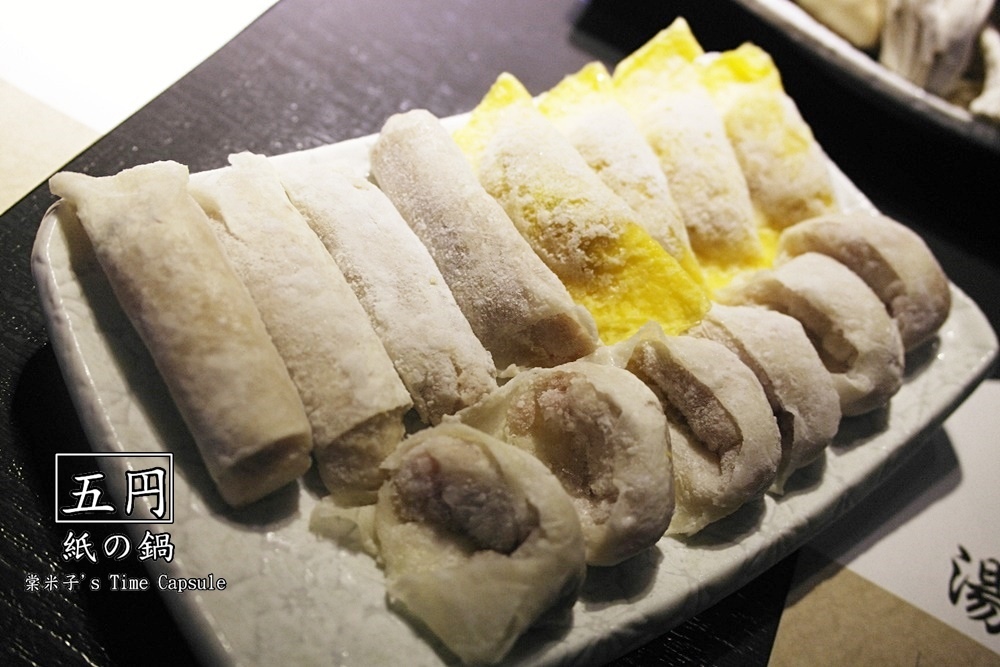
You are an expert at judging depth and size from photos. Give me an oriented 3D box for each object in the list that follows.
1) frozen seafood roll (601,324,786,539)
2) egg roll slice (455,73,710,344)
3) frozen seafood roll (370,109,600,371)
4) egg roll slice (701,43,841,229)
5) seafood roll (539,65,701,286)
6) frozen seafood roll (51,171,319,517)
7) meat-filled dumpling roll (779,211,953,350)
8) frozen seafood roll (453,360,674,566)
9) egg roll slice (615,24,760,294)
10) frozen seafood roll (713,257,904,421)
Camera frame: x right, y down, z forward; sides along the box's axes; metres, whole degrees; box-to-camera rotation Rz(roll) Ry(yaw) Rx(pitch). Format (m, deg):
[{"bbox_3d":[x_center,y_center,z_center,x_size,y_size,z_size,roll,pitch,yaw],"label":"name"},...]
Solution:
[{"bbox_3d":[0.049,0.022,0.246,0.030,0.032,0.051,-16,59,-30],"label":"frozen seafood roll"},{"bbox_3d":[0.021,-0.034,0.280,0.036,0.024,0.085,-27,72,-34],"label":"egg roll slice"},{"bbox_3d":[-0.006,-0.026,0.267,0.024,0.023,0.080,-21,66,-32],"label":"frozen seafood roll"},{"bbox_3d":[0.088,-0.065,0.330,0.030,0.023,0.072,-6,65,-24],"label":"egg roll slice"},{"bbox_3d":[0.037,-0.051,0.301,0.030,0.023,0.078,-17,69,-30],"label":"seafood roll"},{"bbox_3d":[-0.069,-0.003,0.225,0.024,0.023,0.083,-21,69,-32],"label":"frozen seafood roll"},{"bbox_3d":[0.111,-0.017,0.301,0.050,0.030,0.029,41,51,15],"label":"meat-filled dumpling roll"},{"bbox_3d":[0.018,0.028,0.230,0.033,0.032,0.051,-25,64,-33],"label":"frozen seafood roll"},{"bbox_3d":[0.062,-0.059,0.313,0.030,0.023,0.086,-6,65,-24],"label":"egg roll slice"},{"bbox_3d":[0.090,-0.001,0.281,0.029,0.030,0.051,-27,65,-34],"label":"frozen seafood roll"}]

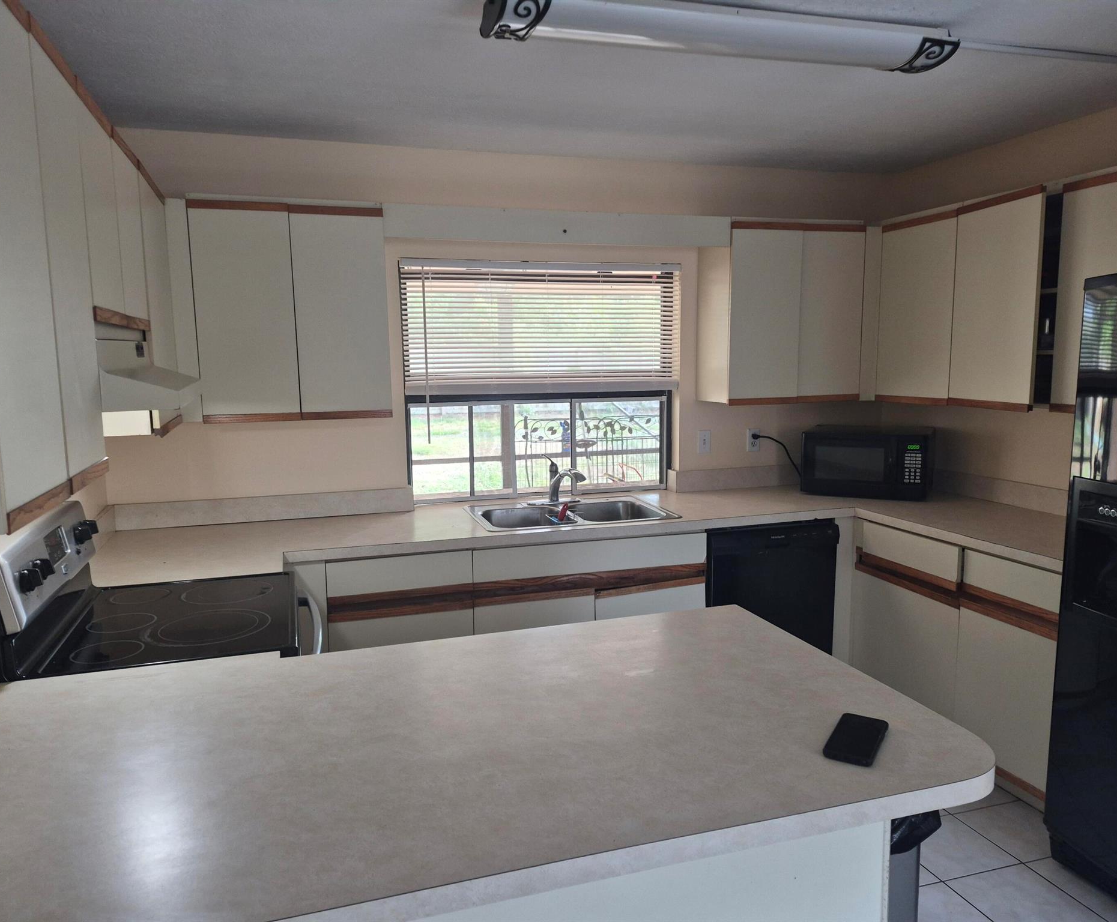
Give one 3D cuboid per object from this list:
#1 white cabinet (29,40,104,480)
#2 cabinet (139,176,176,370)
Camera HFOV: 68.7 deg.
[{"bbox_3d":[-1.063,-0.348,1.497,0.311,0.753,0.331,-3,8,-18],"label":"white cabinet"},{"bbox_3d":[-1.428,-0.491,2.588,0.316,0.737,0.525,-3,8,-18],"label":"cabinet"}]

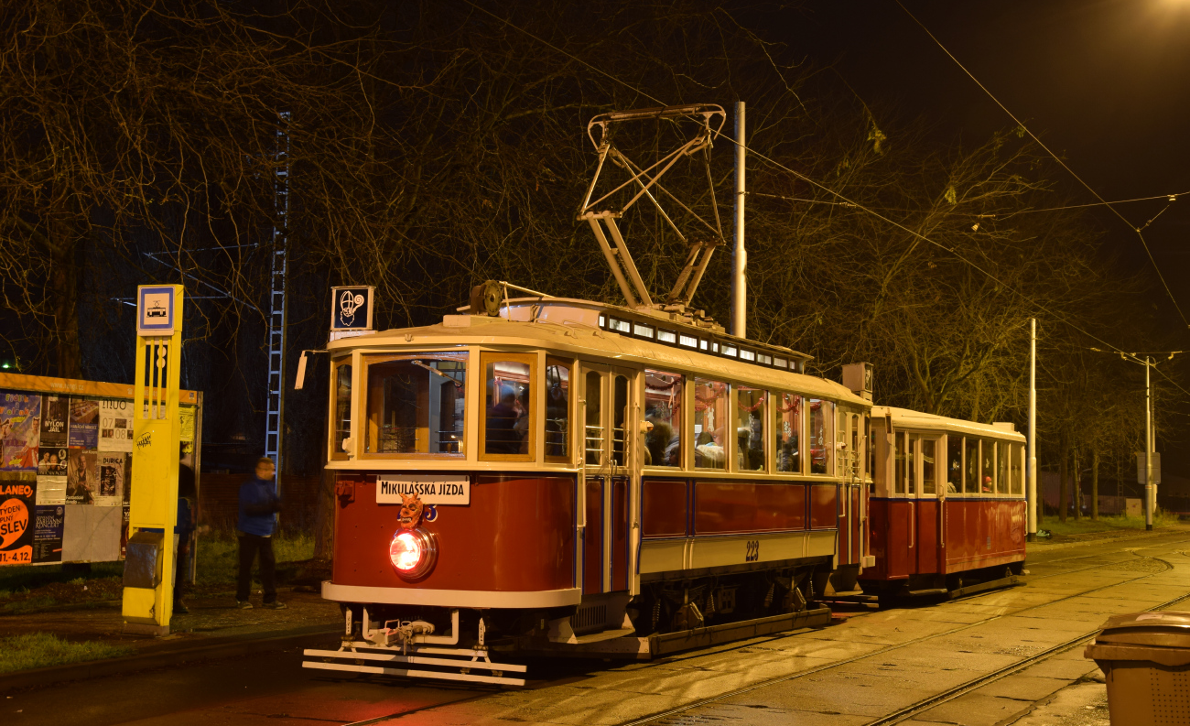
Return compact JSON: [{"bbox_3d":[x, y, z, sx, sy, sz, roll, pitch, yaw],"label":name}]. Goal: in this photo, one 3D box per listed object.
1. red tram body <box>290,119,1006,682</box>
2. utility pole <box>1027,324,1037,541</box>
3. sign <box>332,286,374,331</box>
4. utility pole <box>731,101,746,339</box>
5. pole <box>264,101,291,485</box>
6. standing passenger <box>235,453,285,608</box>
[{"bbox_3d":[2.917,0.533,22.543,2.160,5.620,20.200,-1,-5,25],"label":"red tram body"},{"bbox_3d":[15.989,2.411,61.585,0.290,8.050,0.290,-1,-5,25],"label":"utility pole"},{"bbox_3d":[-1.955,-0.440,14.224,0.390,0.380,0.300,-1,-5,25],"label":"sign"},{"bbox_3d":[2.609,-0.491,30.456,0.290,8.610,0.290,-1,-5,25],"label":"utility pole"},{"bbox_3d":[-8.226,-1.127,43.600,0.310,10.900,0.240,2,-4,-6],"label":"pole"},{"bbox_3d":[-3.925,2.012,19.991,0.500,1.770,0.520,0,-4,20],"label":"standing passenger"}]

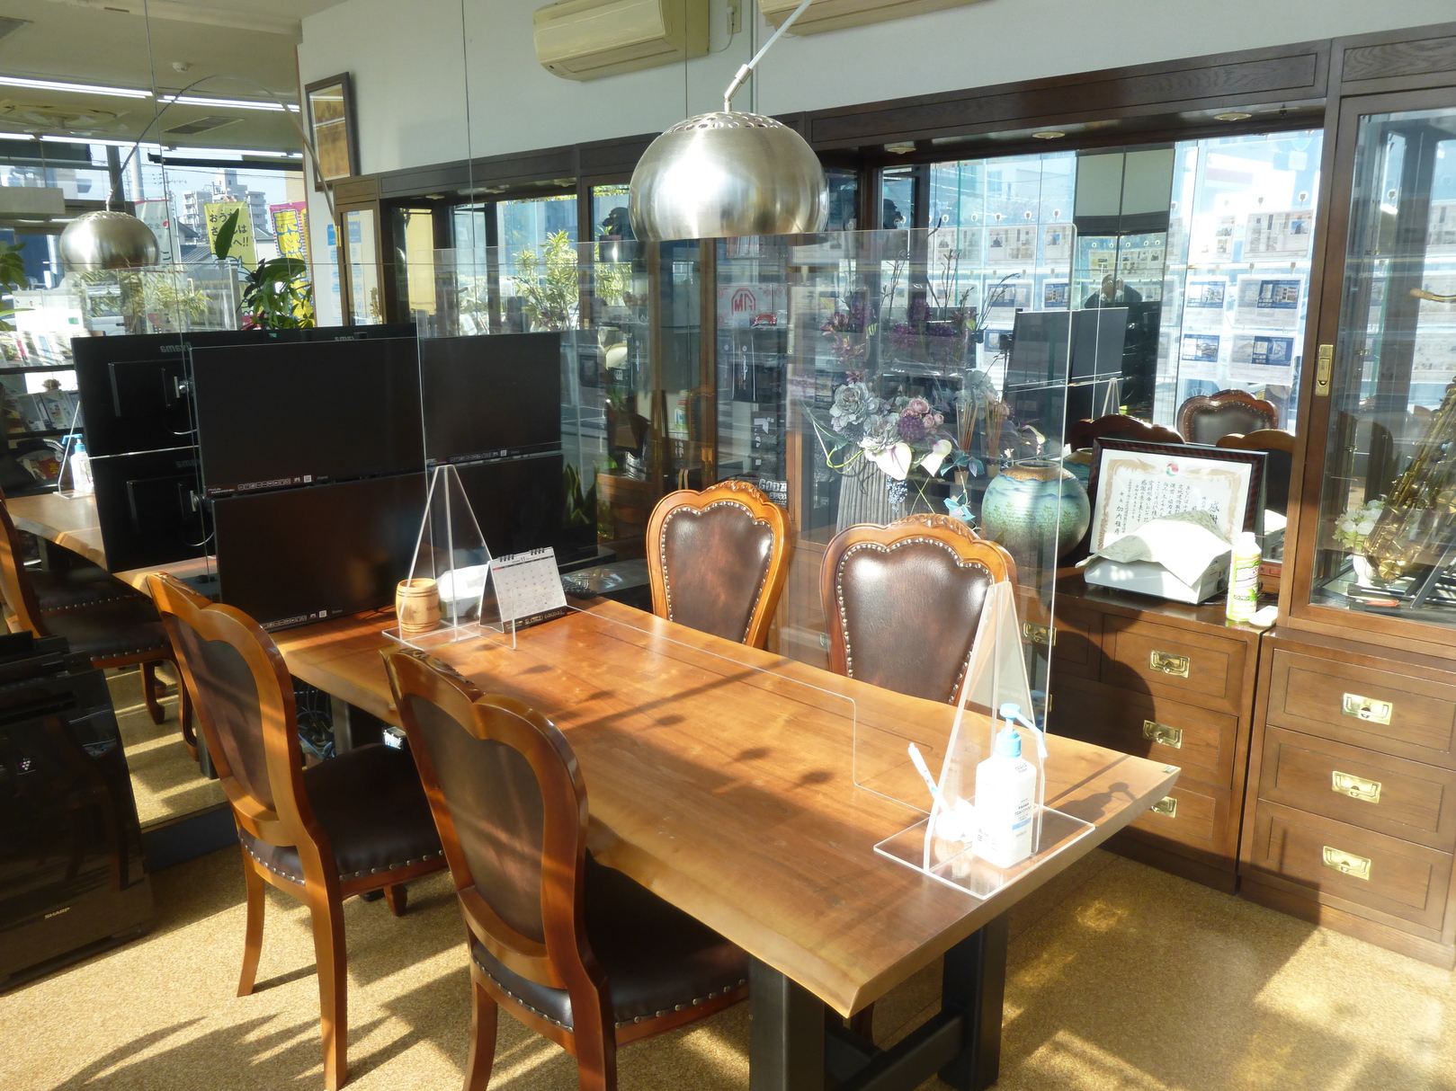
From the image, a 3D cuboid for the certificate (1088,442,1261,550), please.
[{"bbox_3d":[1.225,-0.104,3.044,0.025,0.344,0.463,-4,12,-45],"label":"certificate"}]

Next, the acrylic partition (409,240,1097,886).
[{"bbox_3d":[-0.139,-0.114,2.055,0.300,0.888,1.680,-13,18,-43],"label":"acrylic partition"}]

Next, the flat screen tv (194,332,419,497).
[{"bbox_3d":[-0.965,-0.308,2.554,0.541,0.325,0.050,-13,18,-43],"label":"flat screen tv"}]

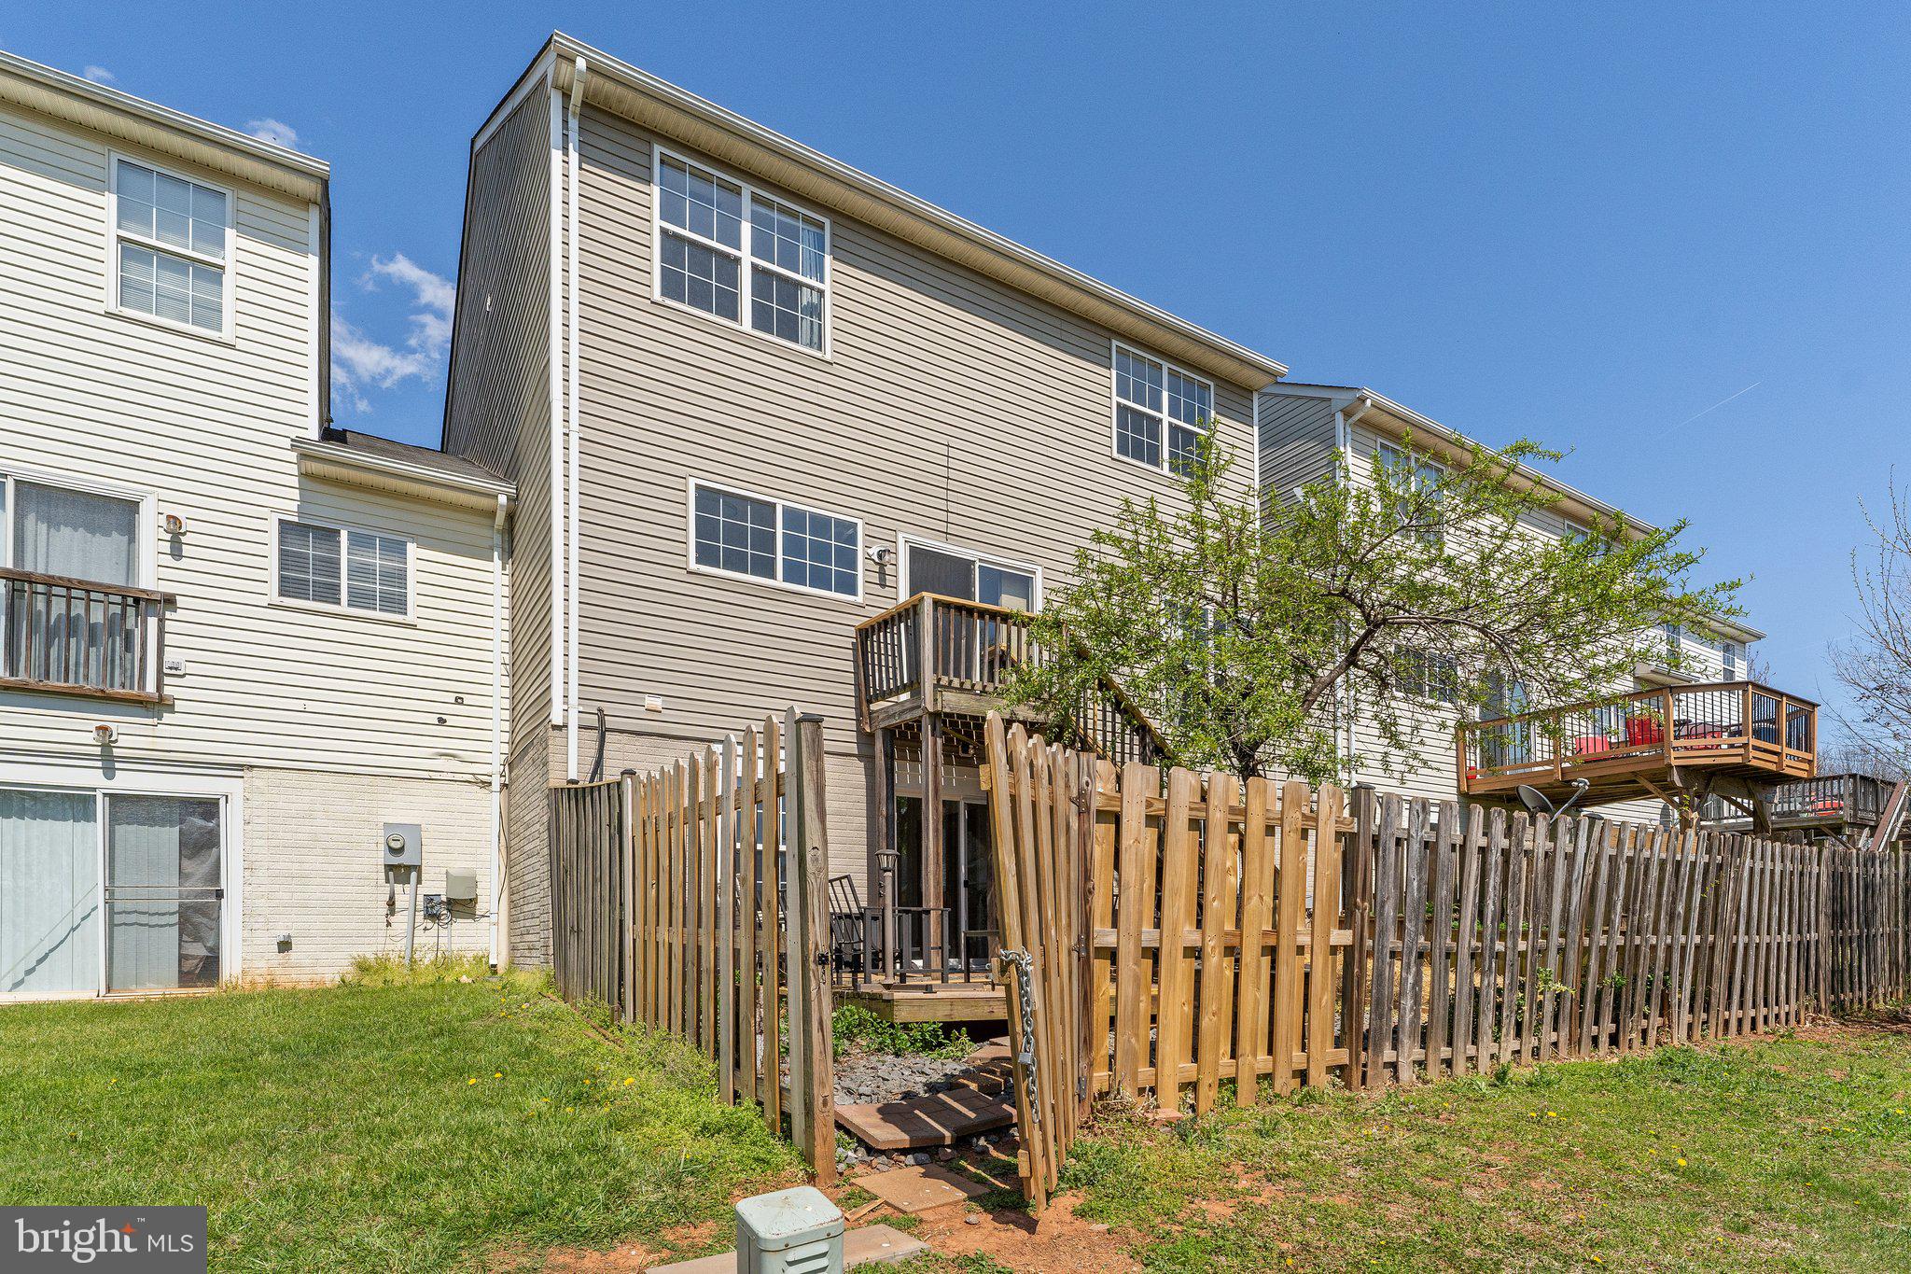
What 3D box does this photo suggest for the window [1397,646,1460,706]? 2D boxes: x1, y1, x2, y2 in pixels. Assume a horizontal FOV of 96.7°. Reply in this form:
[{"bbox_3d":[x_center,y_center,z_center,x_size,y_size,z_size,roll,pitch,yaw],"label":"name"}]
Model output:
[{"bbox_3d":[8.150,0.670,14.600,1.870,0.900,0.120,6,-11,-33],"label":"window"}]

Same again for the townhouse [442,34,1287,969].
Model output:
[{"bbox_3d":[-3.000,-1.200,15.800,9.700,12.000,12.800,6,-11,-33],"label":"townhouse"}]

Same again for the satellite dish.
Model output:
[{"bbox_3d":[6.460,1.830,9.200,0.550,0.550,0.580,3,-10,-21],"label":"satellite dish"}]

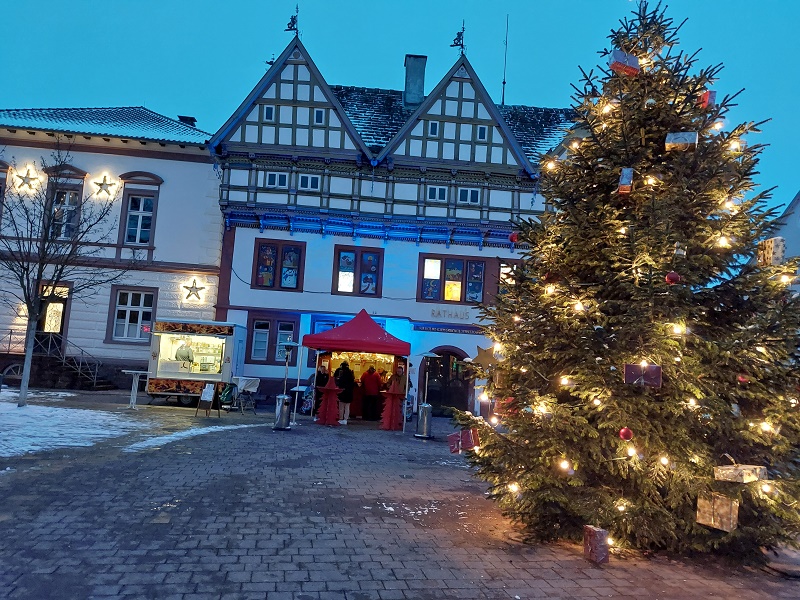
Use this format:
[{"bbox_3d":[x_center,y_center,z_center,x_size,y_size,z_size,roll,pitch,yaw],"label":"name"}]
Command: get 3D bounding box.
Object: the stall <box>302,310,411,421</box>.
[{"bbox_3d":[-1.235,1.998,17.328,3.020,3.380,3.000,3,-7,3],"label":"stall"}]

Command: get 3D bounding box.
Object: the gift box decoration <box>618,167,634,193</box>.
[{"bbox_3d":[2.696,-1.418,6.894,0.121,0.210,0.252,5,-9,19],"label":"gift box decoration"}]

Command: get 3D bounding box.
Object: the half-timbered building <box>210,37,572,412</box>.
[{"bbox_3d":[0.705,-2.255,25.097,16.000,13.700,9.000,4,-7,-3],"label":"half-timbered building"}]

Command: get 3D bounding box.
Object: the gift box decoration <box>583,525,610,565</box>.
[{"bbox_3d":[1.819,2.264,5.350,0.113,0.278,0.234,4,-12,-12],"label":"gift box decoration"}]

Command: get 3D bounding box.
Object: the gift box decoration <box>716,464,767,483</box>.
[{"bbox_3d":[3.077,1.567,5.205,0.427,0.107,0.248,7,-12,-34],"label":"gift box decoration"}]

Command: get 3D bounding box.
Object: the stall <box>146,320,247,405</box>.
[{"bbox_3d":[-6.440,2.051,18.620,2.521,2.591,1.950,4,-7,-3],"label":"stall"}]

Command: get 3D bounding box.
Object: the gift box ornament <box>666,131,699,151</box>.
[{"bbox_3d":[3.088,-1.739,6.338,0.320,0.130,0.230,1,-7,20],"label":"gift box ornament"}]

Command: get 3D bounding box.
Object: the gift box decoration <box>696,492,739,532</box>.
[{"bbox_3d":[2.822,1.863,5.130,0.165,0.277,0.279,5,-1,-40],"label":"gift box decoration"}]

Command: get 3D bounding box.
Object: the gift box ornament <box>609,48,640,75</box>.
[{"bbox_3d":[2.718,-2.863,6.980,0.370,0.180,0.150,5,-7,-12],"label":"gift box ornament"}]

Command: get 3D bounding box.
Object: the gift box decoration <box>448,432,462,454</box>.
[{"bbox_3d":[0.734,1.902,7.688,0.151,0.254,0.190,-4,-7,2],"label":"gift box decoration"}]

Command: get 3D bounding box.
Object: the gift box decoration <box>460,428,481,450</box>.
[{"bbox_3d":[0.870,1.727,7.127,0.190,0.220,0.200,4,-7,-2],"label":"gift box decoration"}]

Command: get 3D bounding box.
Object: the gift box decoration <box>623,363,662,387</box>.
[{"bbox_3d":[2.469,0.774,5.876,0.333,0.201,0.135,2,-7,20],"label":"gift box decoration"}]

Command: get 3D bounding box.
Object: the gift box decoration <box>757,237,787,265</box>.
[{"bbox_3d":[3.971,-0.508,6.177,0.190,0.300,0.240,5,-7,-15],"label":"gift box decoration"}]

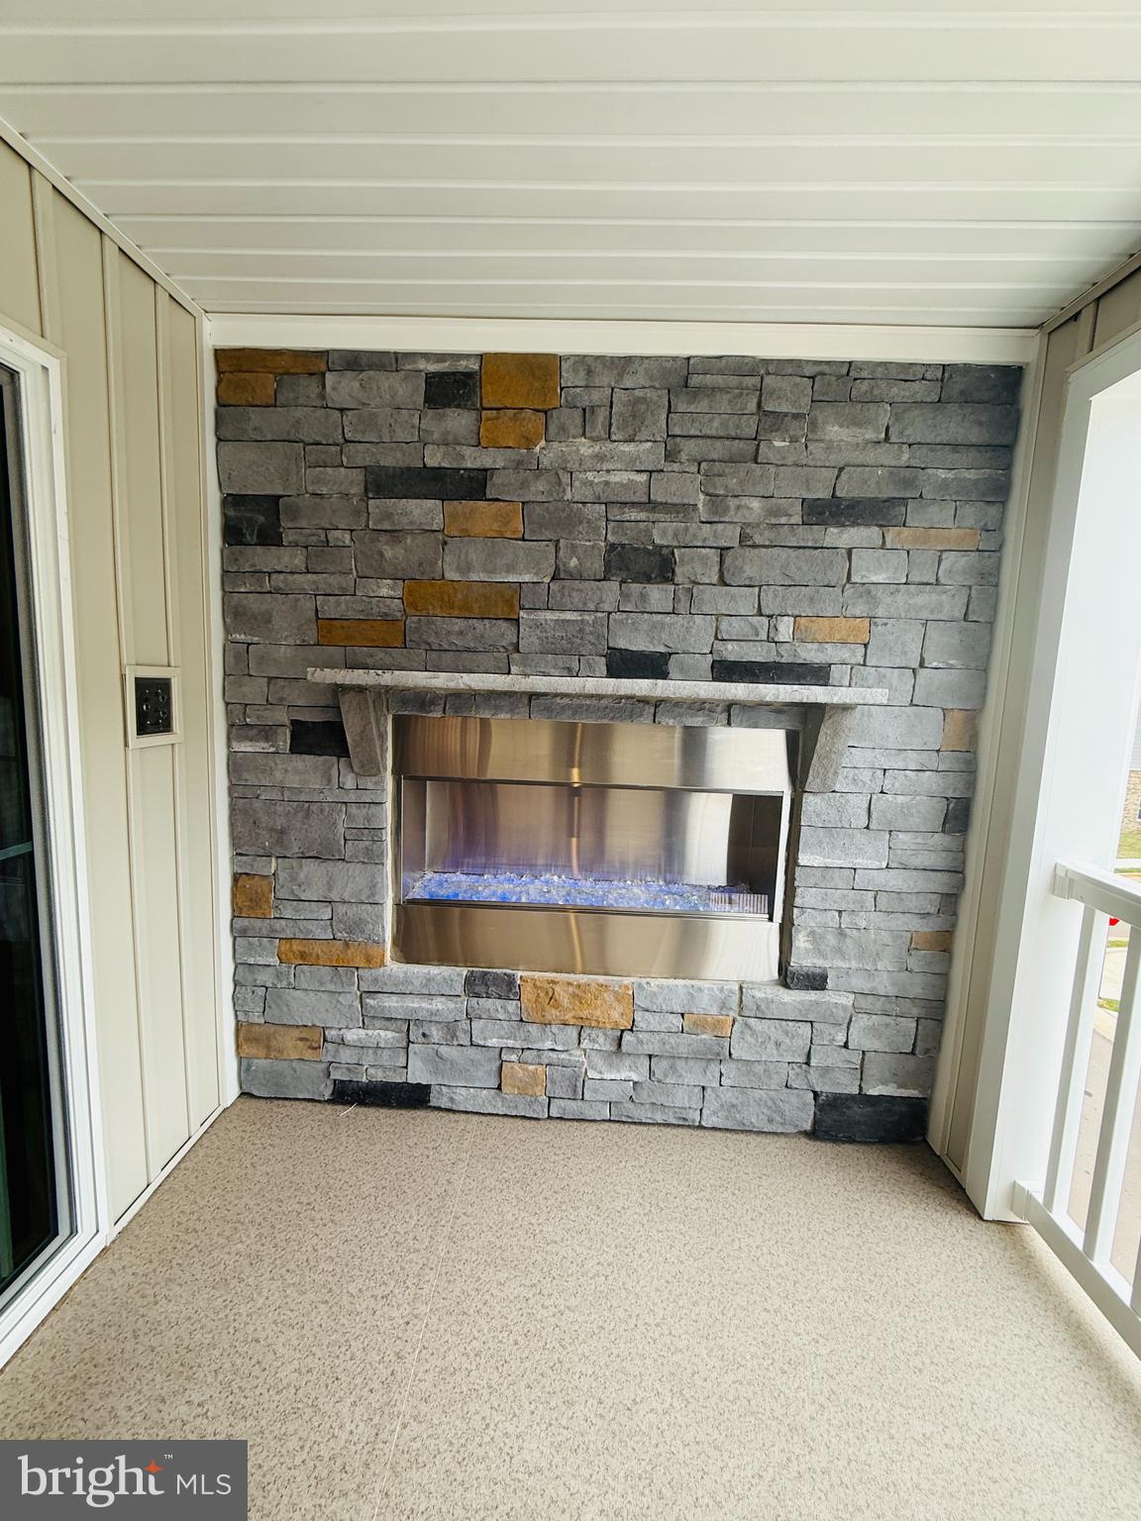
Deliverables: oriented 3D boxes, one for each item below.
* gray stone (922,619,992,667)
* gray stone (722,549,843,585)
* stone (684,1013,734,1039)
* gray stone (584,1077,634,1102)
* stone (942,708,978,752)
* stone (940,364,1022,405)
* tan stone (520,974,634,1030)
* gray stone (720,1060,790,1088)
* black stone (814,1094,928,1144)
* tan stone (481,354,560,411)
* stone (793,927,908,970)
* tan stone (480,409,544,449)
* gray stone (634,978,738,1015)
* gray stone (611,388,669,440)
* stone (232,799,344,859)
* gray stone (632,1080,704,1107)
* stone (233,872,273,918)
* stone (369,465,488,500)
[{"bbox_3d":[1.121,-0.337,1.803,0.191,0.131,0.055,2,7,2],"label":"gray stone"},{"bbox_3d":[0.617,-0.559,1.791,0.355,0.102,0.055,2,7,2],"label":"gray stone"},{"bbox_3d":[0.435,0.835,1.974,0.149,0.067,0.070,2,7,2],"label":"stone"},{"bbox_3d":[0.127,1.069,2.033,0.159,0.078,0.060,2,6,2],"label":"gray stone"},{"bbox_3d":[1.158,-0.095,1.854,0.089,0.128,0.060,2,7,2],"label":"stone"},{"bbox_3d":[1.161,-1.066,1.768,0.220,0.103,0.060,2,6,2],"label":"stone"},{"bbox_3d":[0.023,0.761,1.973,0.355,0.155,0.055,2,7,2],"label":"tan stone"},{"bbox_3d":[0.583,0.993,1.979,0.211,0.086,0.070,2,7,2],"label":"gray stone"},{"bbox_3d":[0.953,1.131,1.978,0.348,0.156,0.070,2,7,2],"label":"black stone"},{"bbox_3d":[-0.144,-1.097,1.802,0.229,0.150,0.060,2,7,2],"label":"tan stone"},{"bbox_3d":[0.877,0.587,1.950,0.344,0.122,0.060,2,7,2],"label":"stone"},{"bbox_3d":[-0.169,-0.970,1.823,0.189,0.105,0.060,2,6,2],"label":"tan stone"},{"bbox_3d":[0.367,0.750,1.991,0.322,0.106,0.060,2,6,2],"label":"gray stone"},{"bbox_3d":[0.196,-0.973,1.753,0.158,0.138,0.055,2,7,2],"label":"gray stone"},{"bbox_3d":[-0.878,0.211,1.953,0.356,0.179,0.070,2,7,2],"label":"stone"},{"bbox_3d":[0.314,1.067,2.000,0.225,0.073,0.070,2,7,2],"label":"gray stone"},{"bbox_3d":[-0.997,0.426,1.963,0.126,0.135,0.055,2,7,2],"label":"stone"},{"bbox_3d":[-0.427,-0.825,1.846,0.361,0.089,0.060,2,7,2],"label":"stone"}]

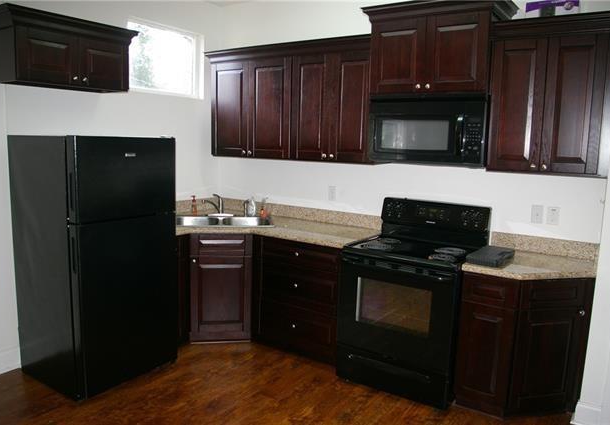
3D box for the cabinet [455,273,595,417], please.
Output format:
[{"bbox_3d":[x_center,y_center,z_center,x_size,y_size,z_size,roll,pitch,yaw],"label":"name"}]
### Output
[{"bbox_3d":[1.367,0.763,2.964,0.652,0.866,0.615,7,10,32],"label":"cabinet"}]

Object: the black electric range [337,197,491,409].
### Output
[{"bbox_3d":[0.728,0.545,3.259,0.758,1.170,0.730,7,10,32],"label":"black electric range"}]

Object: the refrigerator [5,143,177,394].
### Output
[{"bbox_3d":[-1.391,0.281,3.228,0.727,1.572,0.707,7,10,32],"label":"refrigerator"}]

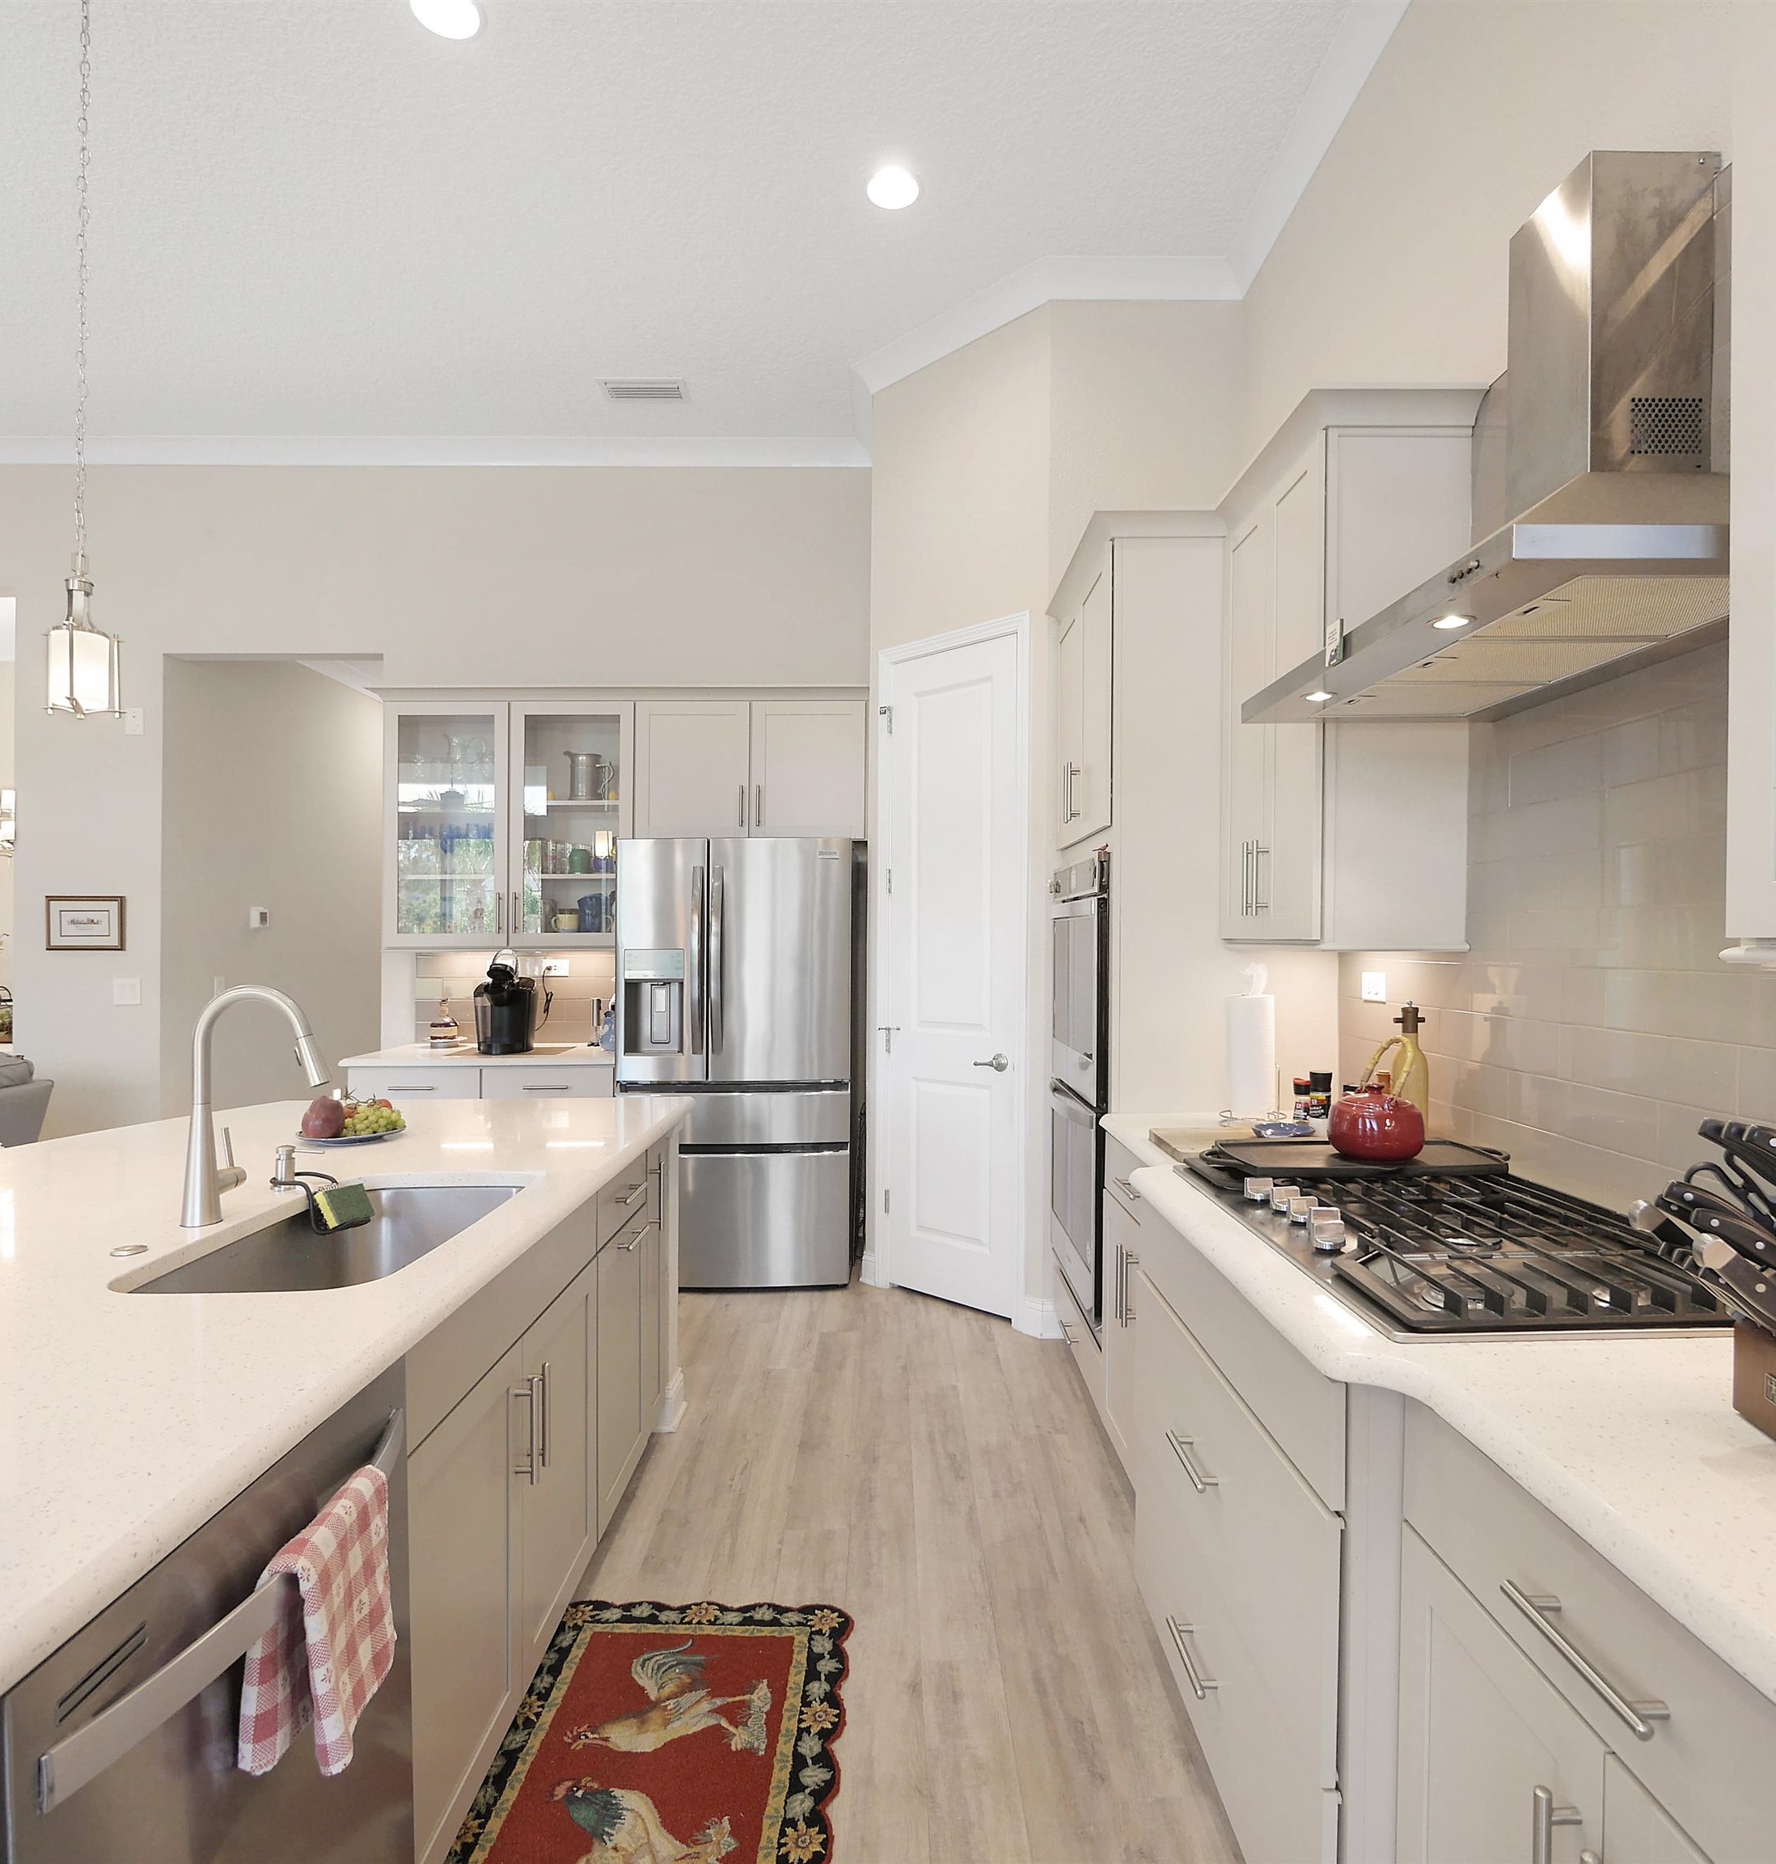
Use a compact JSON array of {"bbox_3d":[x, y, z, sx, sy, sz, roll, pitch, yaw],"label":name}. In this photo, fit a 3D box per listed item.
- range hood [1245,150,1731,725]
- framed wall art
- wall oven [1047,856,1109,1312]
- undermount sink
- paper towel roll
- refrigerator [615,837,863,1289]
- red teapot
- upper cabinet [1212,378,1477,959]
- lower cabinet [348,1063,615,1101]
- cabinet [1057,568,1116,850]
[{"bbox_3d":[0.988,-0.809,1.663,0.472,0.730,0.914,0,0,0],"label":"range hood"},{"bbox_3d":[-3.714,-0.041,4.652,0.375,0.265,0.025,0,0,0],"label":"framed wall art"},{"bbox_3d":[0.860,0.434,3.155,0.620,1.305,0.750,0,0,0],"label":"wall oven"},{"bbox_3d":[-0.902,0.627,1.720,0.425,0.240,0.720,0,0,0],"label":"undermount sink"},{"bbox_3d":[0.921,0.313,2.555,0.130,0.308,0.130,0,0,0],"label":"paper towel roll"},{"bbox_3d":[-0.602,0.534,4.250,0.908,1.780,0.760,0,0,0],"label":"refrigerator"},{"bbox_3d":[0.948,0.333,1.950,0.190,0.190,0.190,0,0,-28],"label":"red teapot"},{"bbox_3d":[1.052,-0.536,2.410,0.344,1.145,0.660,0,0,0],"label":"upper cabinet"},{"bbox_3d":[-1.625,0.979,4.320,1.080,0.900,0.640,0,0,0],"label":"lower cabinet"},{"bbox_3d":[0.910,-0.677,3.155,0.620,0.783,0.830,0,0,0],"label":"cabinet"}]

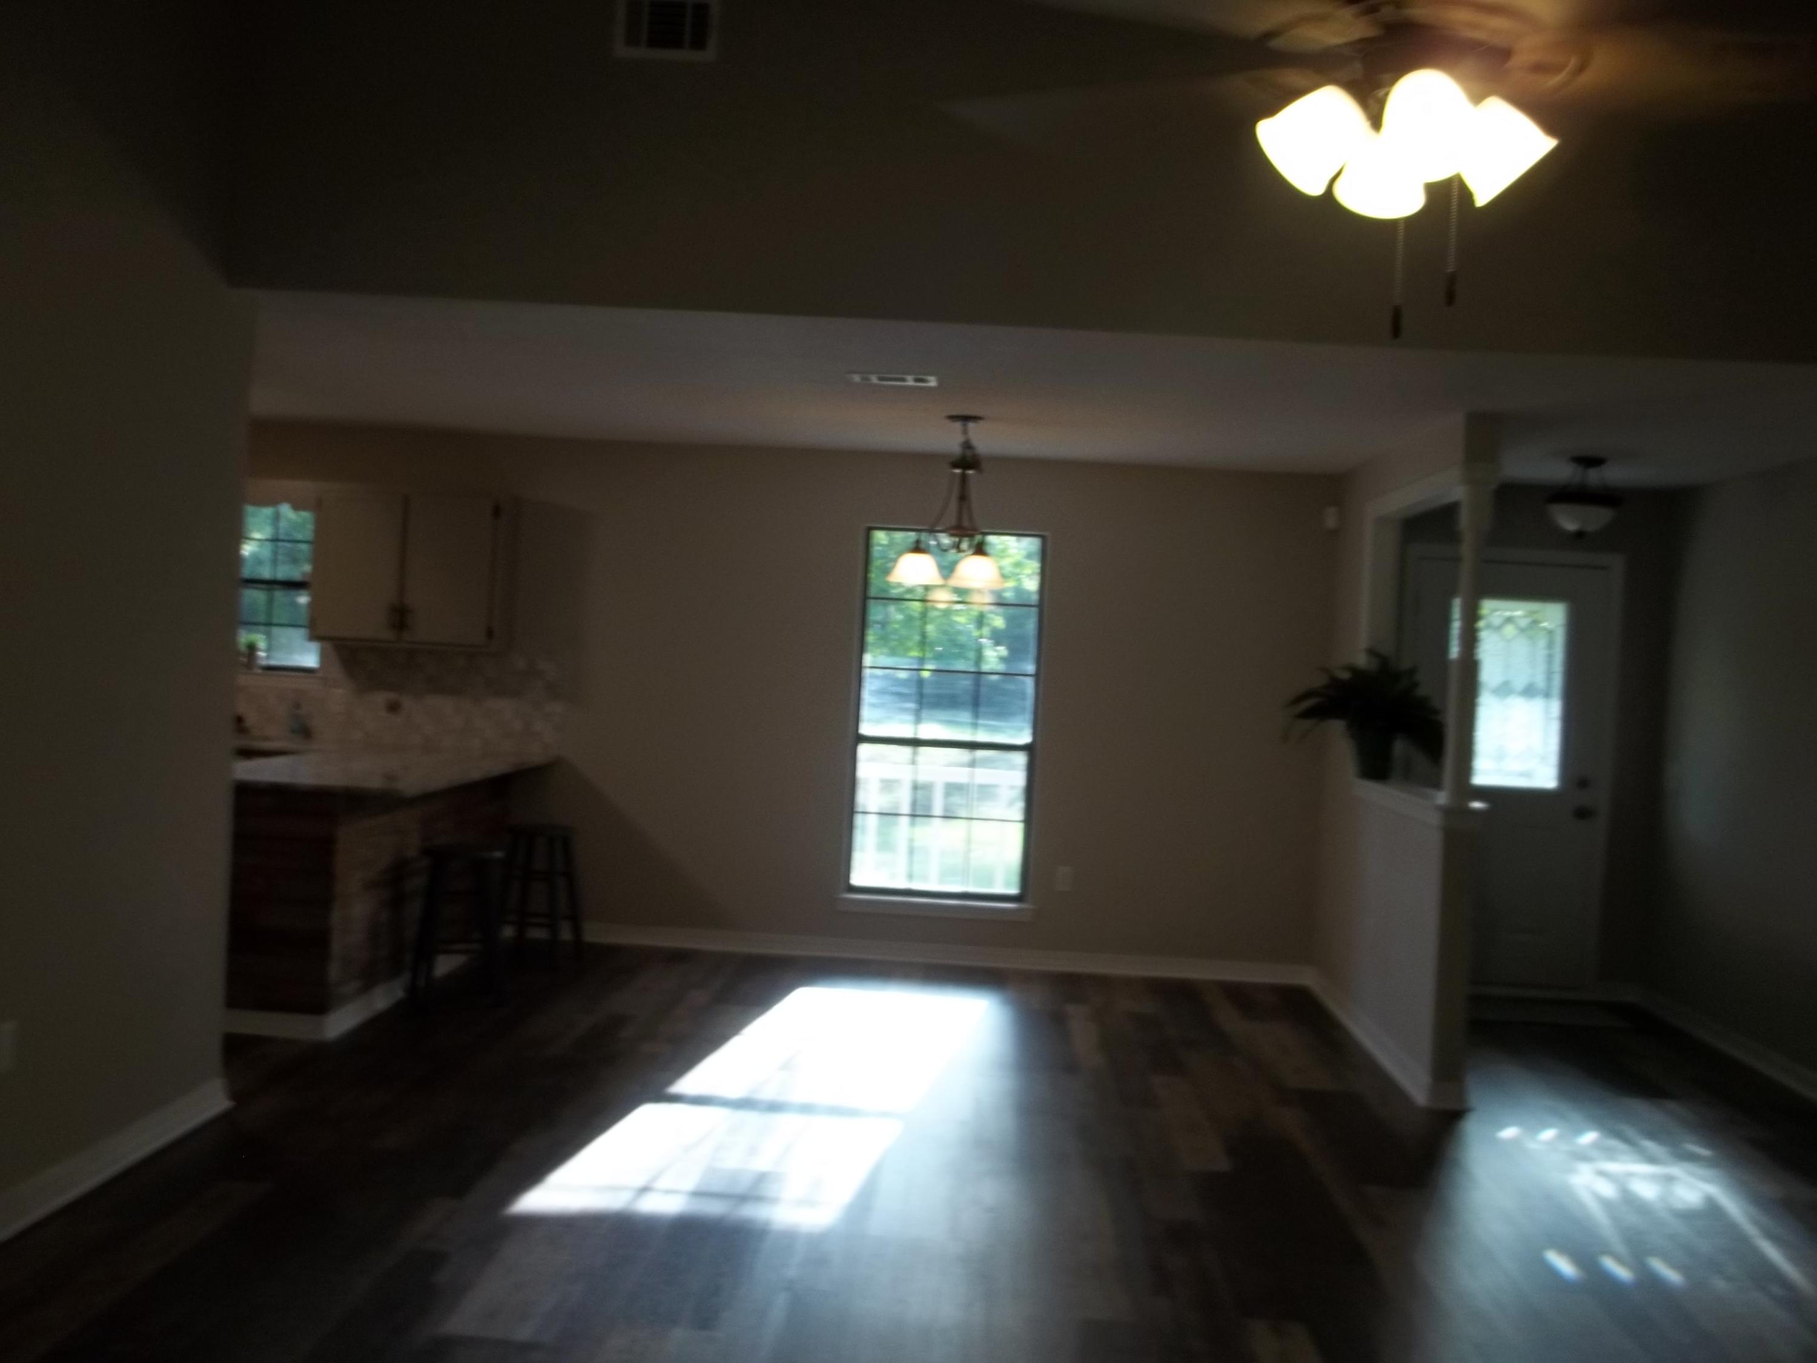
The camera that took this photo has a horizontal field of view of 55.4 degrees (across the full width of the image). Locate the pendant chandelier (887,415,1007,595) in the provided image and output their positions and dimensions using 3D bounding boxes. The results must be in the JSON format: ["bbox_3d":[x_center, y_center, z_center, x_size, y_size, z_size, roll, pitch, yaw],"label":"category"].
[{"bbox_3d":[0.176,-0.705,6.929,0.480,0.700,0.500,3,1,3],"label":"pendant chandelier"}]

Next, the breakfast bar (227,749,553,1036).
[{"bbox_3d":[-2.227,0.798,7.315,0.940,0.915,2.260,3,1,3],"label":"breakfast bar"}]

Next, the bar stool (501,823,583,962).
[{"bbox_3d":[-1.679,0.962,7.826,0.370,0.620,0.370,3,1,3],"label":"bar stool"}]

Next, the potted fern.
[{"bbox_3d":[1.936,0.137,7.331,0.670,0.550,0.620,3,1,3],"label":"potted fern"}]

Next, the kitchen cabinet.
[{"bbox_3d":[-2.351,-0.531,8.277,0.890,0.745,0.330,3,1,3],"label":"kitchen cabinet"}]

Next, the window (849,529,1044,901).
[{"bbox_3d":[0.182,0.173,8.349,0.840,1.780,0.100,3,1,3],"label":"window"}]

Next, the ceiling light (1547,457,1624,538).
[{"bbox_3d":[2.808,-0.762,7.200,0.325,0.340,0.325,3,1,3],"label":"ceiling light"}]

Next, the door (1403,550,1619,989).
[{"bbox_3d":[2.797,0.442,8.167,0.950,2.060,0.080,3,1,3],"label":"door"}]

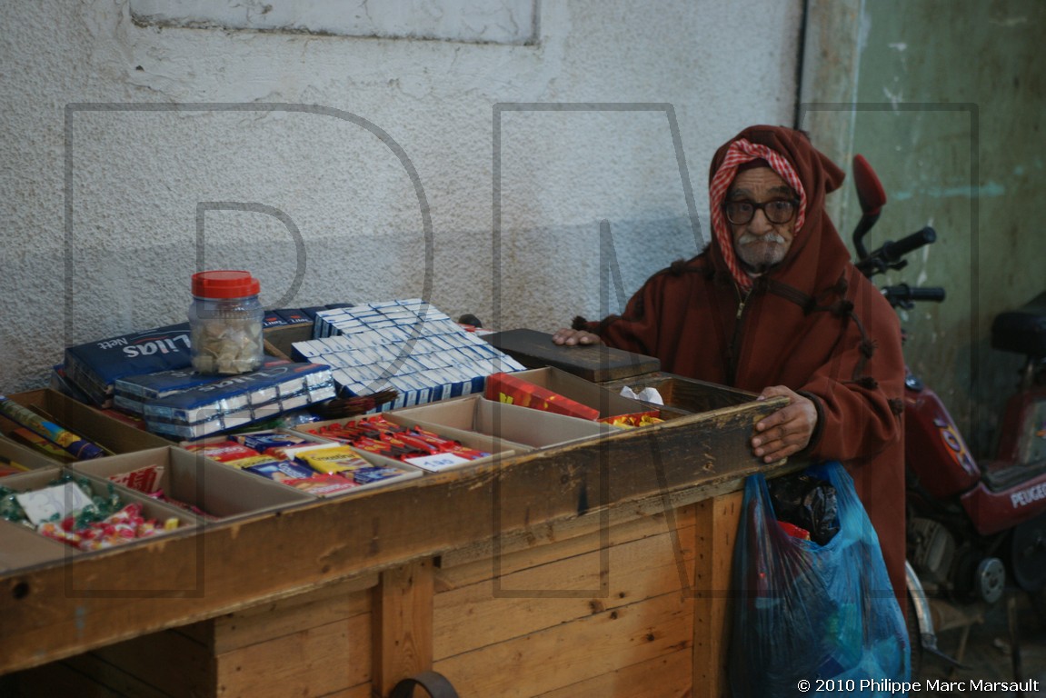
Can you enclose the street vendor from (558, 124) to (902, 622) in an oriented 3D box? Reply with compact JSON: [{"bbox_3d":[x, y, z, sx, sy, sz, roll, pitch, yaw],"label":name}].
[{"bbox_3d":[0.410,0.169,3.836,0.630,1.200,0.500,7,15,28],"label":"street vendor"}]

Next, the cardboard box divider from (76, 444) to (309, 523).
[{"bbox_3d":[-0.493,0.232,3.018,0.174,0.075,0.381,-11,17,-39],"label":"cardboard box divider"}]

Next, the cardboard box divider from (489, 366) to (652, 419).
[{"bbox_3d":[0.076,0.112,3.465,0.152,0.080,0.304,-11,17,-39],"label":"cardboard box divider"}]

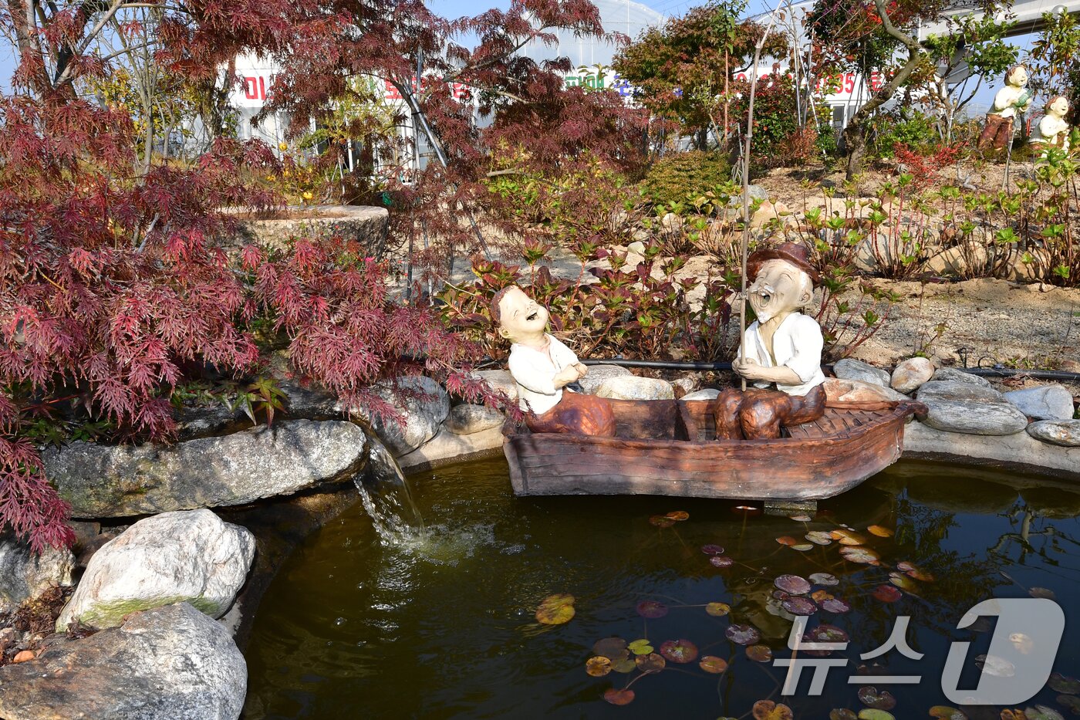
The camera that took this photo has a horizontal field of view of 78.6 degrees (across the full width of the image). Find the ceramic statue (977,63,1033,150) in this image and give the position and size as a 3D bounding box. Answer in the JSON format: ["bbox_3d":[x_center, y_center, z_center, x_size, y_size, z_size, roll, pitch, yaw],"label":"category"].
[{"bbox_3d":[5.271,-2.849,7.475,0.391,0.943,0.460,10,18,39],"label":"ceramic statue"}]

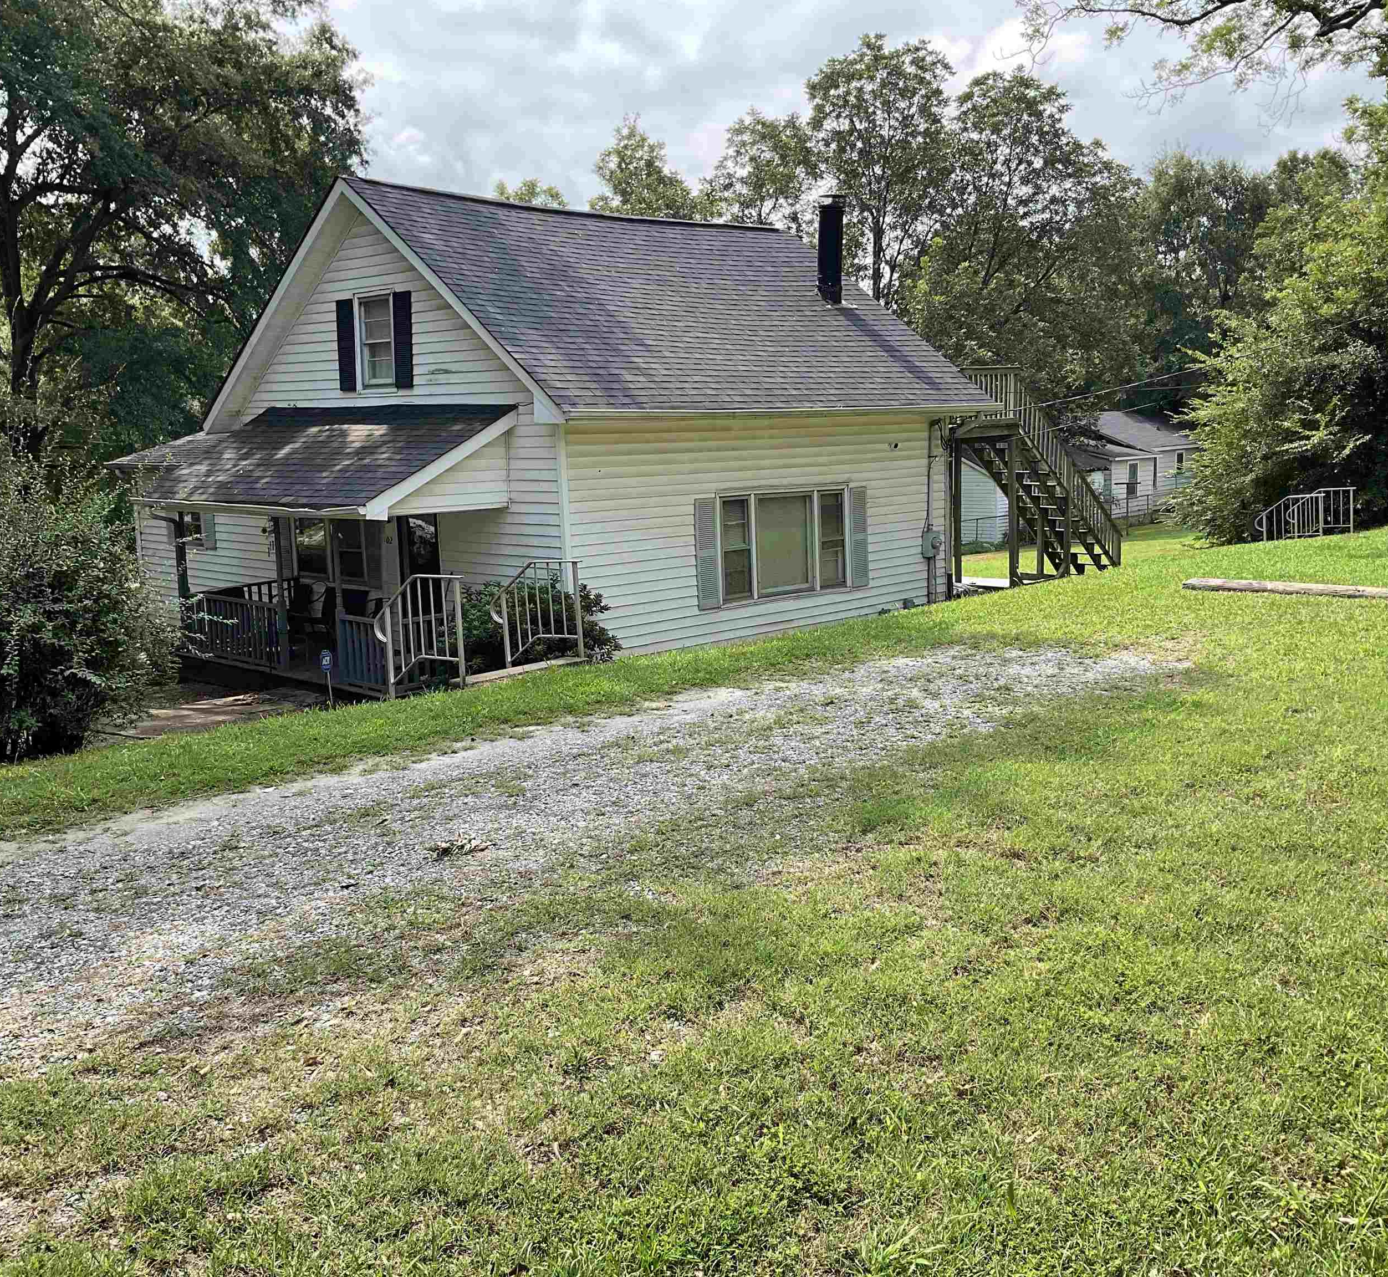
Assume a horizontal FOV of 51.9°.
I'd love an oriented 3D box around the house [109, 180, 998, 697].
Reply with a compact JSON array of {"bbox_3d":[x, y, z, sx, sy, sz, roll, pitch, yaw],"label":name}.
[{"bbox_3d":[-3.228,-3.360,22.085,11.989,6.373,10.318,8,12,44],"label":"house"}]

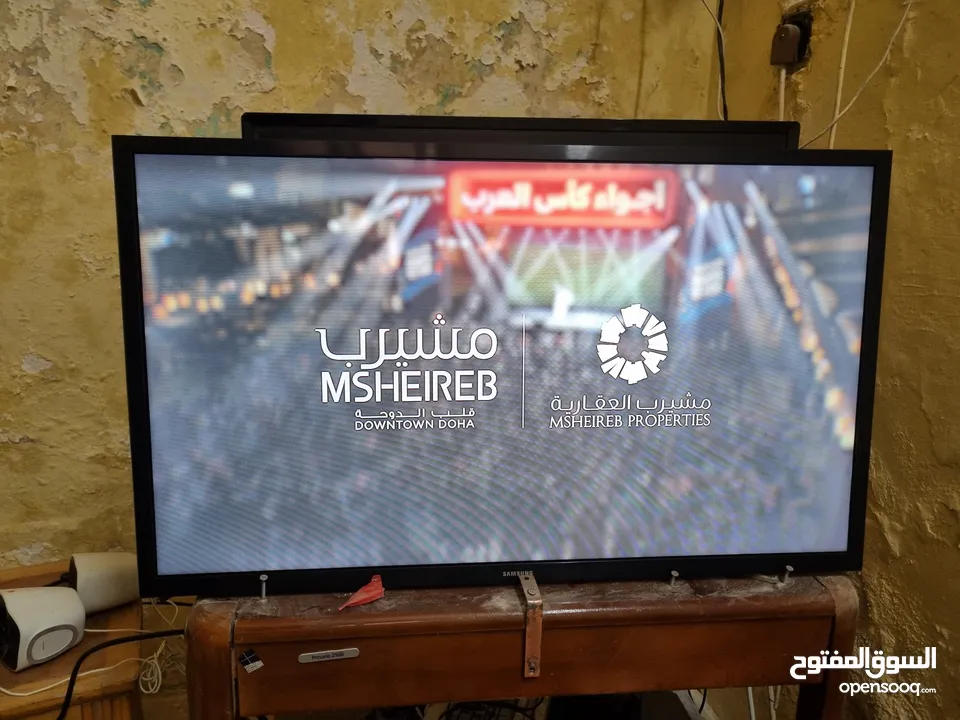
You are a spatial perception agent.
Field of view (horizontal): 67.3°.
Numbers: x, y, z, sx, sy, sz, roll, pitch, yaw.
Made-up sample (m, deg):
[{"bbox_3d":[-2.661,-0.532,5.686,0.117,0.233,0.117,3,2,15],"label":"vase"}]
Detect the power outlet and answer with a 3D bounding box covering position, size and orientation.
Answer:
[{"bbox_3d":[0.427,-0.432,0.970,0.020,0.070,0.050,-3,11,-19],"label":"power outlet"}]

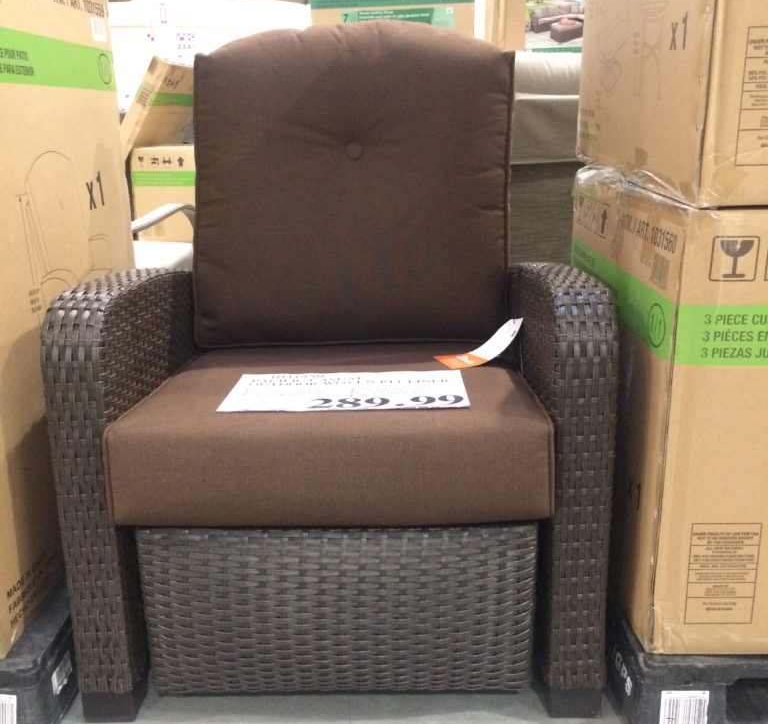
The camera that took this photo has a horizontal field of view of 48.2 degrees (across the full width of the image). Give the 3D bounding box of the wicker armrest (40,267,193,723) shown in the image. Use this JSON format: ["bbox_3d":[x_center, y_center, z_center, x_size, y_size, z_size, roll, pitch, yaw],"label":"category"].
[{"bbox_3d":[-0.407,0.147,1.523,0.083,0.625,0.680,-1,15,1],"label":"wicker armrest"}]

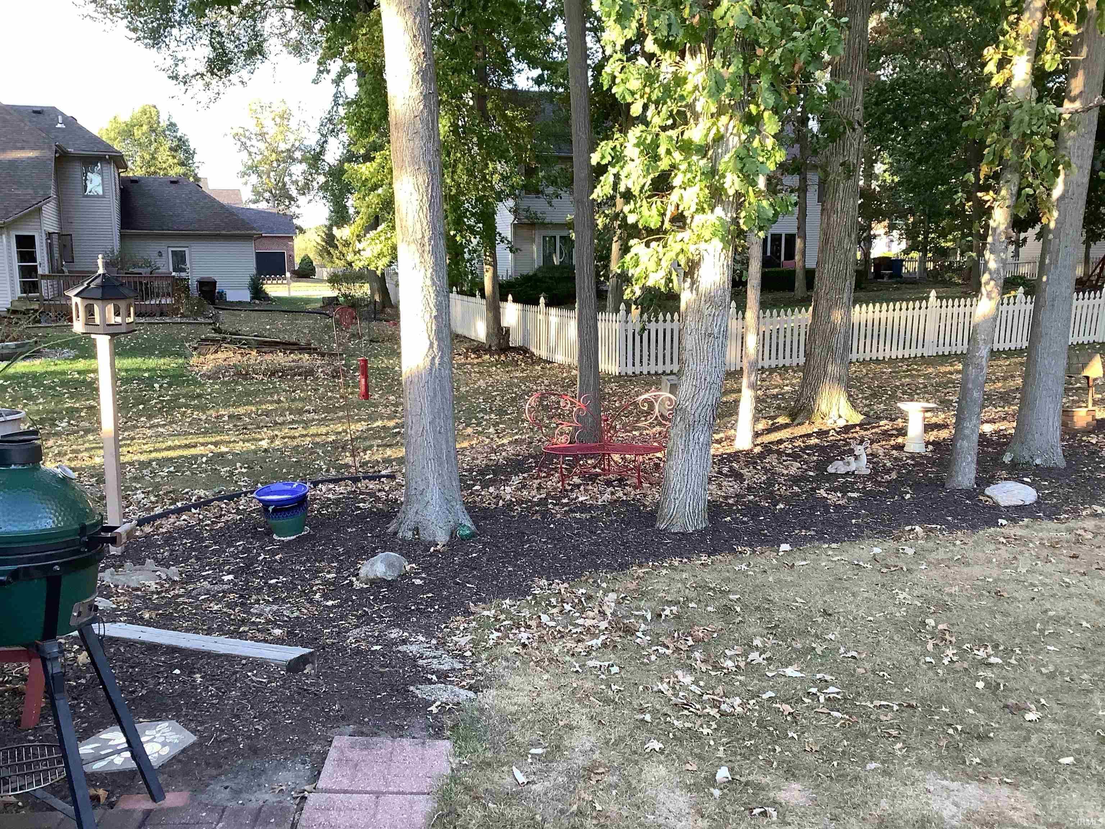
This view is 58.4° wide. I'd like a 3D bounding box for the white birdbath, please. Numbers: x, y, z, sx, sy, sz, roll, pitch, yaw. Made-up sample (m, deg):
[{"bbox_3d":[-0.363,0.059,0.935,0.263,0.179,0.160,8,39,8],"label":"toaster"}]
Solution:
[{"bbox_3d":[4.047,0.126,10.994,0.448,0.516,0.448,0,9,0],"label":"white birdbath"}]

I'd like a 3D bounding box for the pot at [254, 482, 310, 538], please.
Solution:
[{"bbox_3d":[-2.044,0.745,7.618,0.424,0.350,0.424,-4,9,0],"label":"pot"}]

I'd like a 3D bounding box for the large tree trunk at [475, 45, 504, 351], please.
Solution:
[{"bbox_3d":[-1.531,-4.996,23.154,0.500,6.960,0.450,-2,9,0],"label":"large tree trunk"}]

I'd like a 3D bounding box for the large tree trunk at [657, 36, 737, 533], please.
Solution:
[{"bbox_3d":[1.091,-0.948,7.542,0.480,3.699,0.450,1,9,0],"label":"large tree trunk"}]

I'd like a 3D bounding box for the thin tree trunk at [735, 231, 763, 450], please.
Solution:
[{"bbox_3d":[2.207,-0.826,11.027,0.220,2.396,0.200,1,9,0],"label":"thin tree trunk"}]

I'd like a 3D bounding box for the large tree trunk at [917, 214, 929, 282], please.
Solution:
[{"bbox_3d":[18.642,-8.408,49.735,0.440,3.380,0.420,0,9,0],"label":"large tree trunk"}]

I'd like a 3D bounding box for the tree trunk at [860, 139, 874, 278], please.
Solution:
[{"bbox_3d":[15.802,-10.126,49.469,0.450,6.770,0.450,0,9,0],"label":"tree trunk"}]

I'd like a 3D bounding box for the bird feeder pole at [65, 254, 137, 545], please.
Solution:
[{"bbox_3d":[-3.185,-0.064,7.062,0.520,2.129,0.520,-1,9,-5],"label":"bird feeder pole"}]

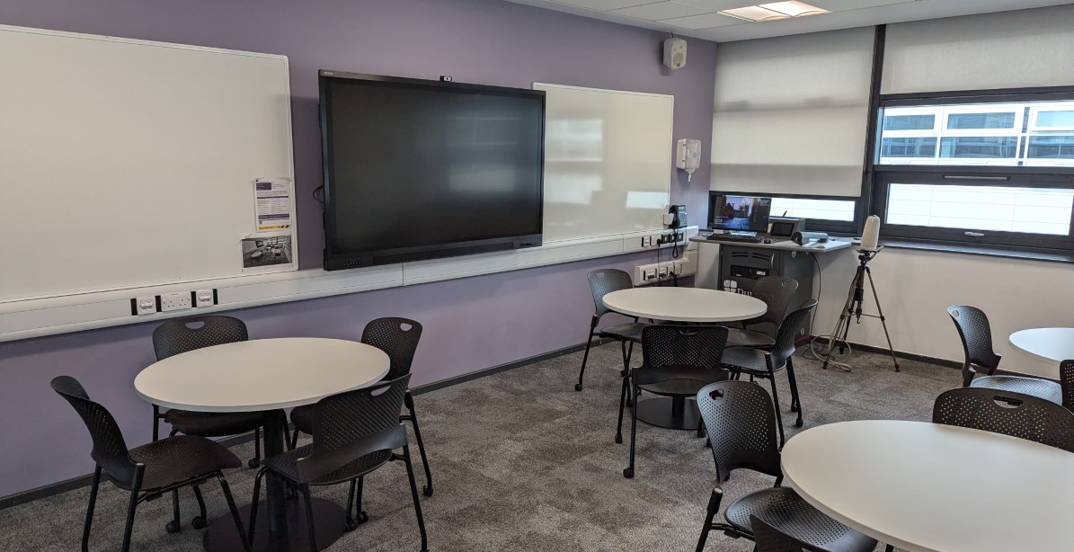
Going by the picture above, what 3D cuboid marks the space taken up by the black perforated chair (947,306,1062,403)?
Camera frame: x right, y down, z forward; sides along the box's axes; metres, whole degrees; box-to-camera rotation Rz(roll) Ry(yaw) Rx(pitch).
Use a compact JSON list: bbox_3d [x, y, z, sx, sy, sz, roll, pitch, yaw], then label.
[{"bbox_3d":[2.385,0.590,3.807,0.540,0.820,0.570,-9,13,-43],"label":"black perforated chair"}]

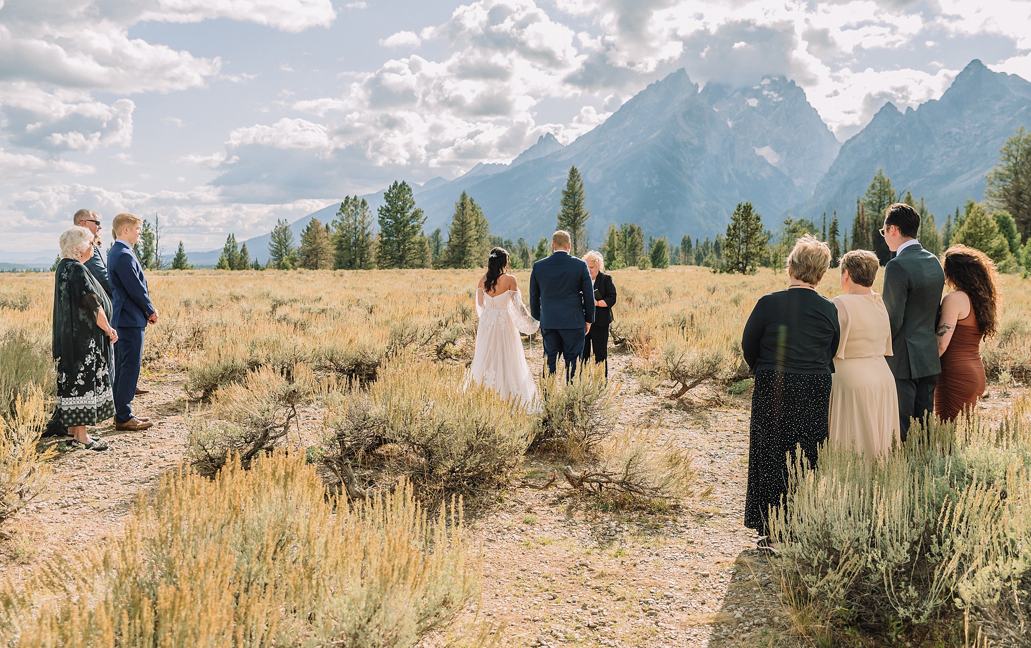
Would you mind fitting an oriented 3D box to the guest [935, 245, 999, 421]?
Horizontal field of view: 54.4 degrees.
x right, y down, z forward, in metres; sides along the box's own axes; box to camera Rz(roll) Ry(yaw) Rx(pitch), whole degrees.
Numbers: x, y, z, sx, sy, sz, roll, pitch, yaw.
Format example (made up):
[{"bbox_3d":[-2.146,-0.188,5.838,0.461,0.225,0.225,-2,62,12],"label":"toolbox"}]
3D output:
[{"bbox_3d":[2.735,0.323,6.050,0.460,1.600,0.370,-3,4,-37],"label":"guest"}]

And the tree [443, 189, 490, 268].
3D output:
[{"bbox_3d":[-6.478,-12.228,130.000,6.164,10.033,5.856,0,3,0],"label":"tree"}]

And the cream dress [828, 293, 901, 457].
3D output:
[{"bbox_3d":[2.003,0.458,5.789,0.460,1.260,0.360,-1,4,-18],"label":"cream dress"}]

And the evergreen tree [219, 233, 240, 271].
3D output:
[{"bbox_3d":[-42.688,-10.706,149.626,3.247,5.533,3.247,0,3,0],"label":"evergreen tree"}]

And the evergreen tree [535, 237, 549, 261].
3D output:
[{"bbox_3d":[4.376,-11.806,165.000,2.785,5.041,2.646,0,3,0],"label":"evergreen tree"}]

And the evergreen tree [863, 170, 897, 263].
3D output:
[{"bbox_3d":[45.457,-13.214,125.000,4.420,12.159,4.199,0,3,0],"label":"evergreen tree"}]

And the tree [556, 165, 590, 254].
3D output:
[{"bbox_3d":[7.757,-14.489,135.000,4.557,13.783,4.329,0,3,0],"label":"tree"}]

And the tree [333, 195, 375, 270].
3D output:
[{"bbox_3d":[-20.948,-11.914,130.000,5.433,9.615,5.161,0,3,0],"label":"tree"}]

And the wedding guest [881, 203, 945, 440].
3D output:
[{"bbox_3d":[2.391,0.201,6.074,0.470,1.857,0.330,-1,4,-22],"label":"wedding guest"}]

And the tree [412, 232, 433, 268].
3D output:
[{"bbox_3d":[-16.708,-13.241,180.000,4.051,6.512,3.848,0,3,0],"label":"tree"}]

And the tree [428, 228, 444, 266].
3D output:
[{"bbox_3d":[-14.604,-14.090,184.484,2.965,7.119,2.965,0,3,0],"label":"tree"}]

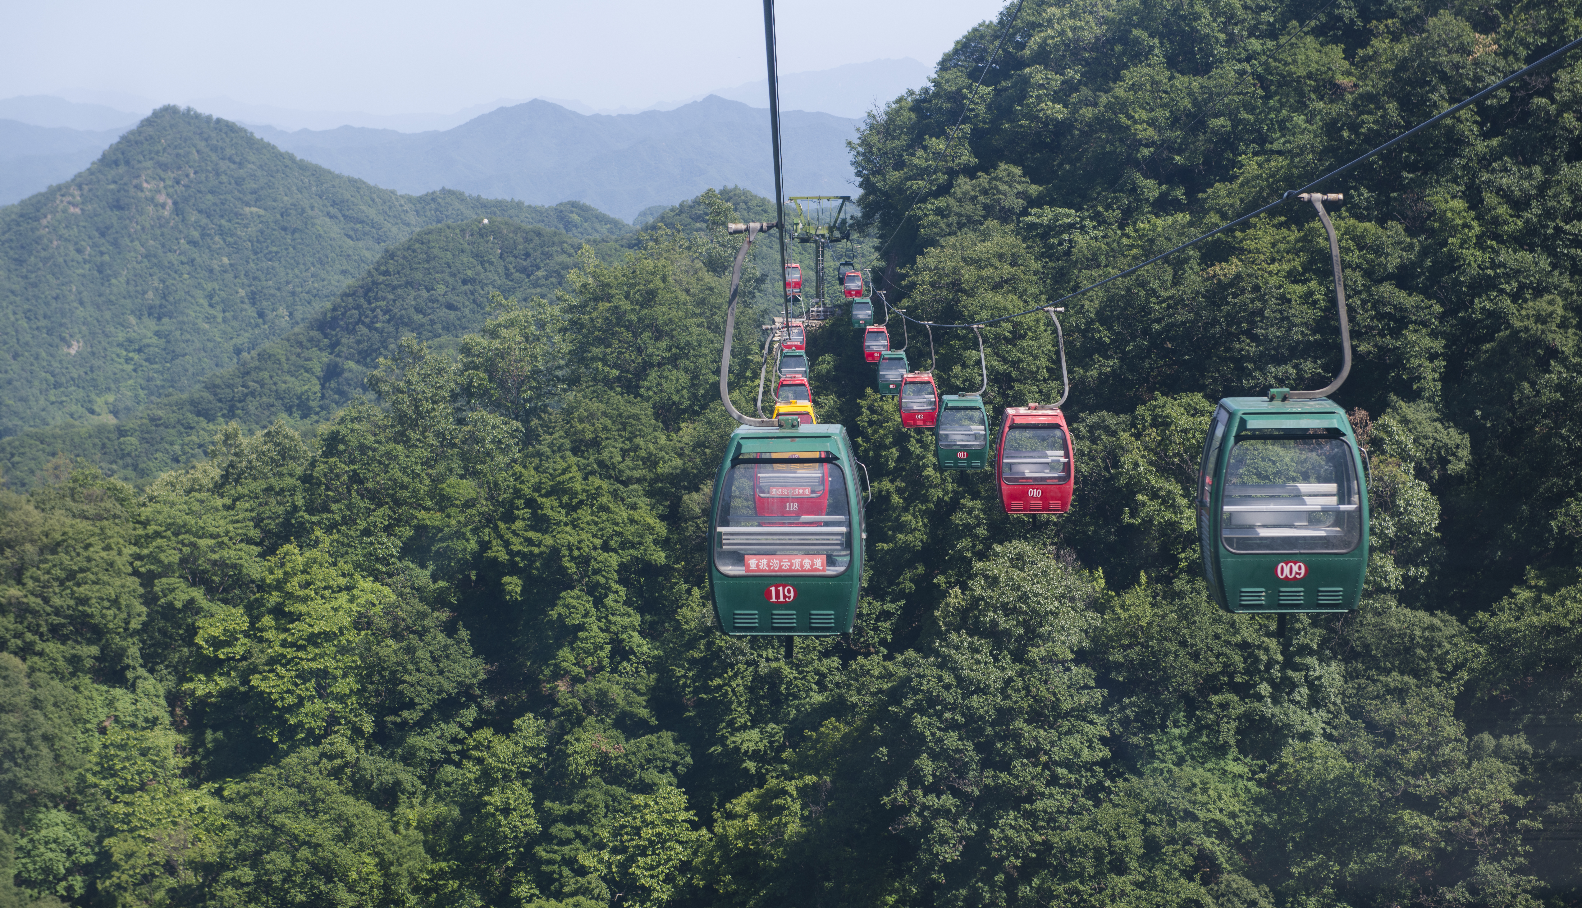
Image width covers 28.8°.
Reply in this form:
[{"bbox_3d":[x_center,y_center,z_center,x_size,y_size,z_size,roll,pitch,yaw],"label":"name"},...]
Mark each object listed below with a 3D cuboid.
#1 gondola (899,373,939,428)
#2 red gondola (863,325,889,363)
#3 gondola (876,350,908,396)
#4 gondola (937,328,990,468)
[{"bbox_3d":[4.541,-1.901,109.200,1.380,1.880,1.600,0,5,0],"label":"gondola"},{"bbox_3d":[4.547,-5.854,164.000,1.380,1.850,1.600,0,5,0],"label":"red gondola"},{"bbox_3d":[4.535,-3.613,136.800,1.380,1.850,1.600,0,5,0],"label":"gondola"},{"bbox_3d":[4.484,-1.464,80.400,1.380,3.700,1.600,0,5,0],"label":"gondola"}]

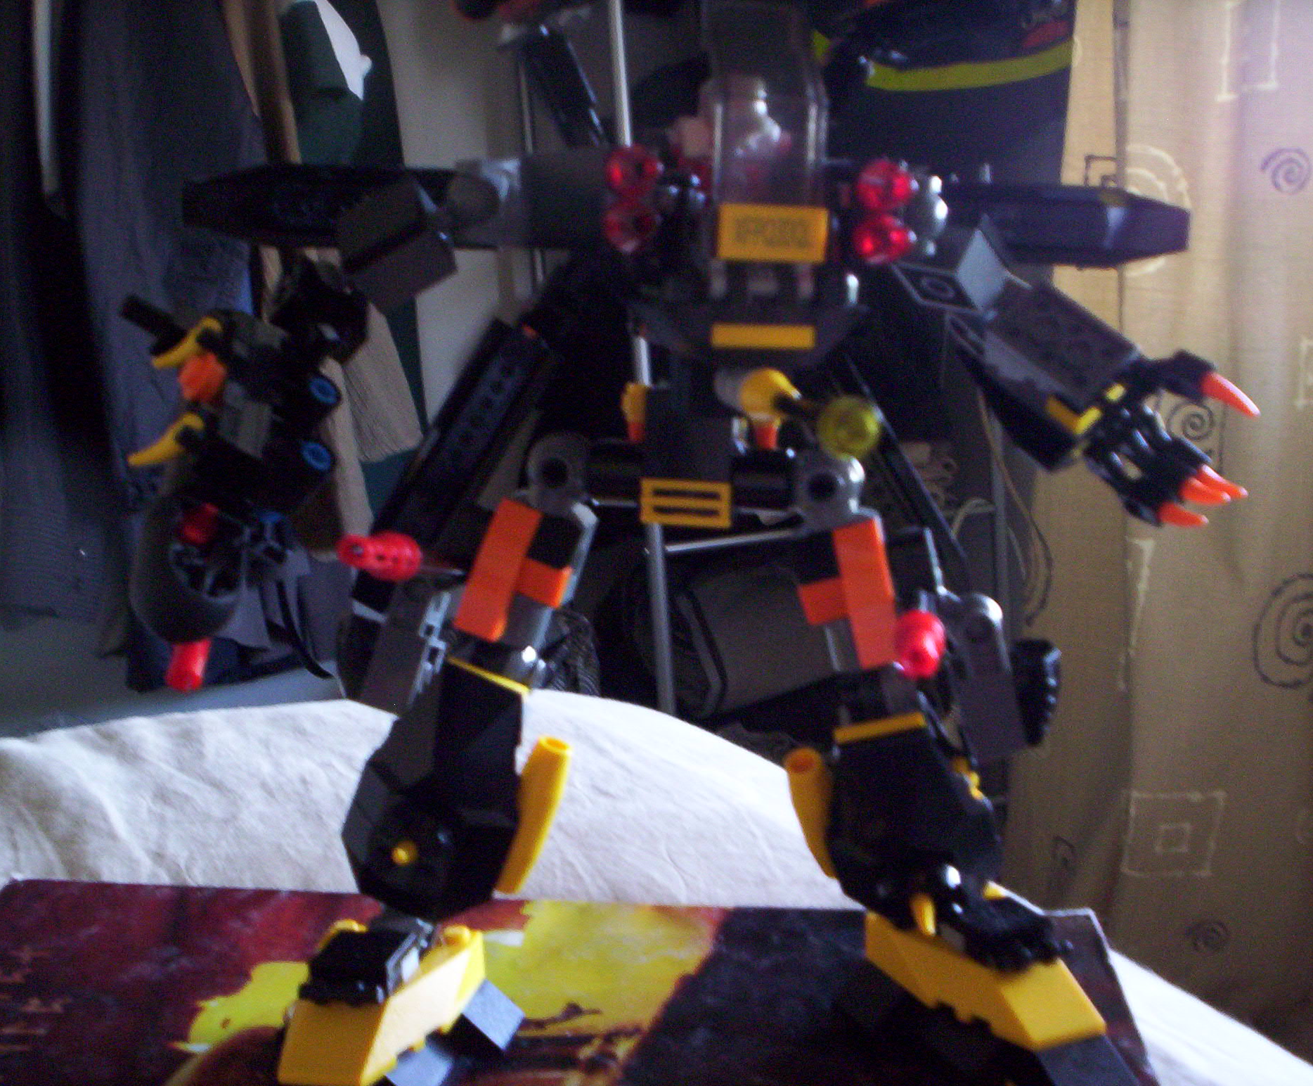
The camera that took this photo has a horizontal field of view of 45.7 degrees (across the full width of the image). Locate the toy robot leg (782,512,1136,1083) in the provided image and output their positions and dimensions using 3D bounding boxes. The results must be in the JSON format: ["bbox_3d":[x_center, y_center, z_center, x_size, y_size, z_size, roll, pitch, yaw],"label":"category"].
[{"bbox_3d":[0.051,0.046,0.285,0.051,0.110,0.045,-13,13,-17],"label":"toy robot leg"}]

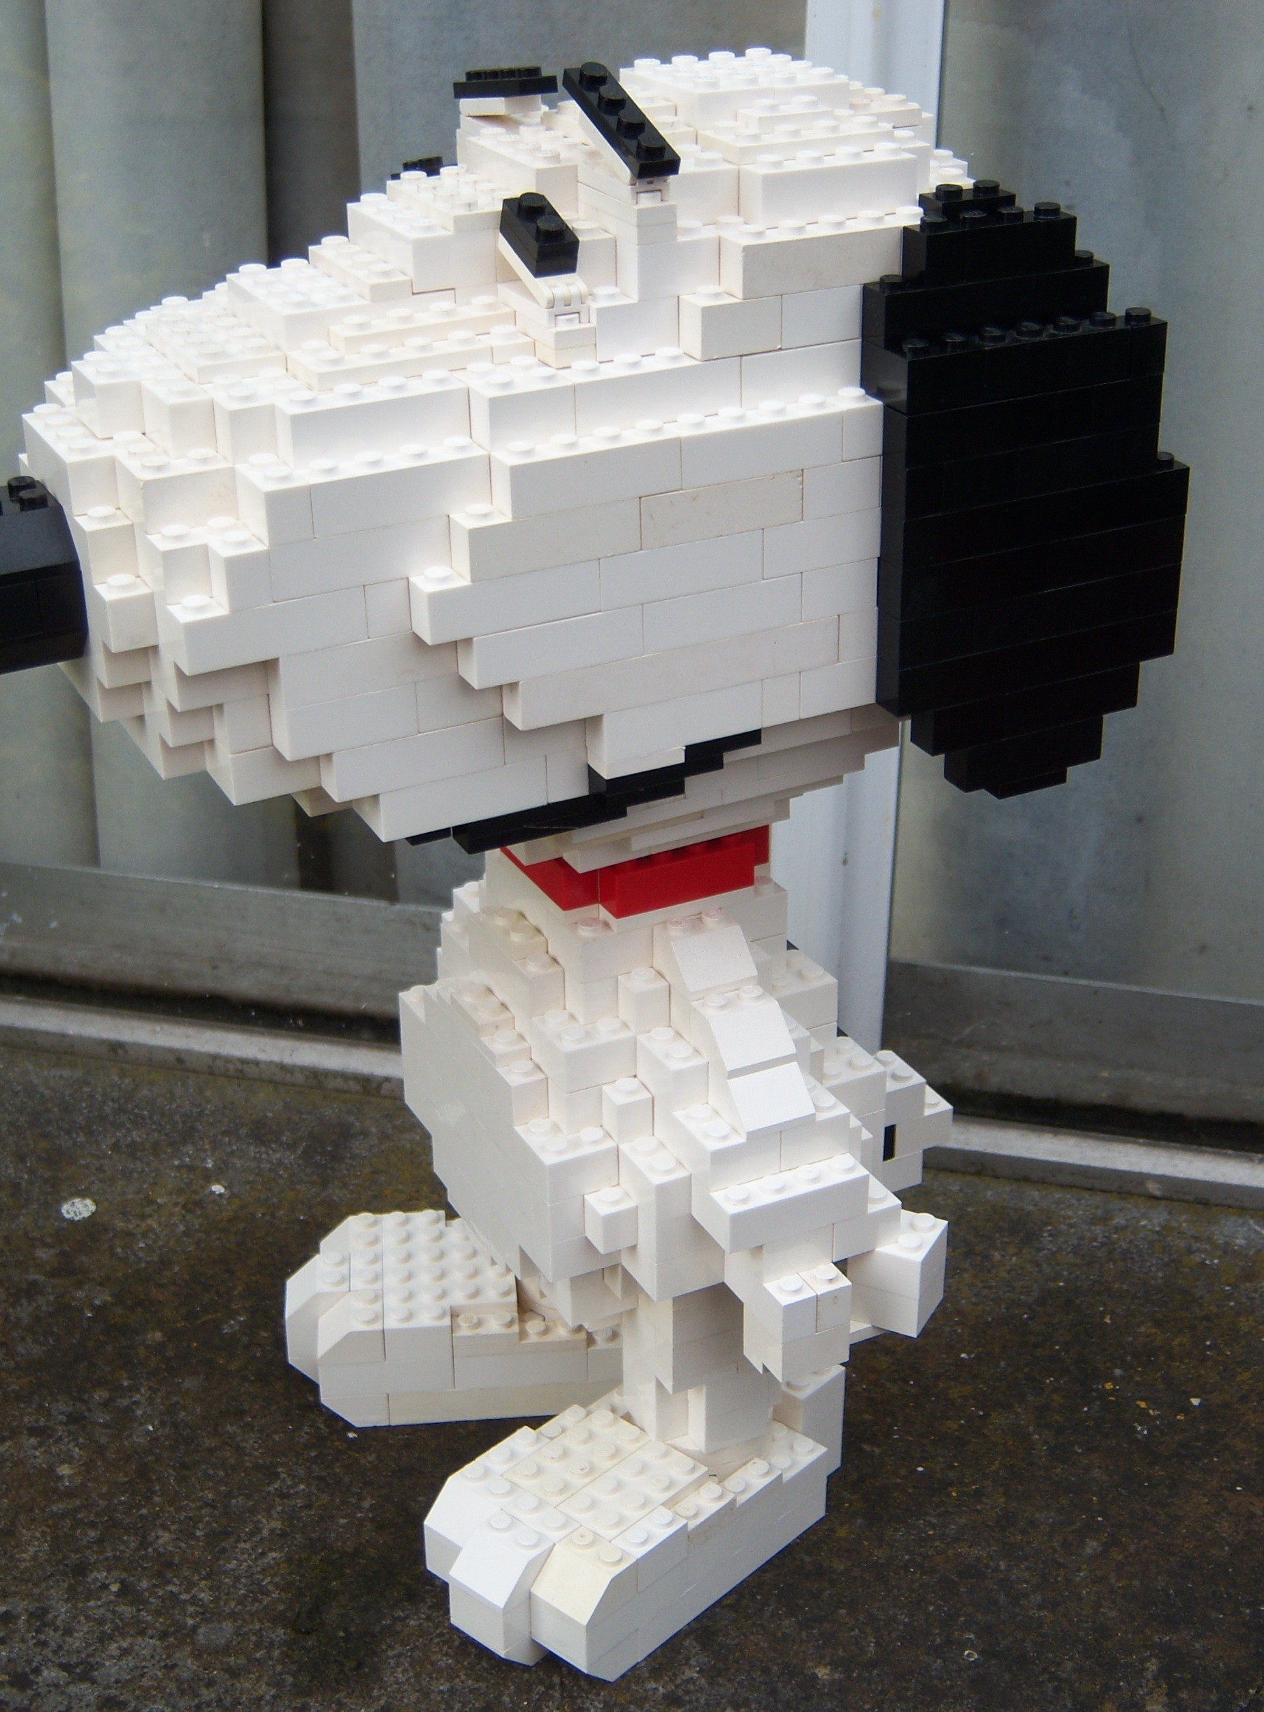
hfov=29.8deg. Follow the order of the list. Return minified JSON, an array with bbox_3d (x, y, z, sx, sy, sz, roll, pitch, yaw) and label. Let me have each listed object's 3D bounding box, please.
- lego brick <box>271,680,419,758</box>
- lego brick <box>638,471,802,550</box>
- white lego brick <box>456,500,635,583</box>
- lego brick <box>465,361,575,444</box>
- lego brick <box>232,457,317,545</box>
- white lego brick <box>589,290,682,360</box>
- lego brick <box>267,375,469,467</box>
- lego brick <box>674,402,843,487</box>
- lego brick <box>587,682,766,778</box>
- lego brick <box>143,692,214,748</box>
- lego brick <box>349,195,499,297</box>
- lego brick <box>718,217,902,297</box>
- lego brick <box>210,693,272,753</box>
[{"bbox_3d":[-0.050,-0.025,0.413,0.024,0.010,0.011,-14,29,-22],"label":"lego brick"},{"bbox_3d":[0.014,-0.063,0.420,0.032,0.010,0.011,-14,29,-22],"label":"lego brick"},{"bbox_3d":[-0.015,-0.056,0.405,0.032,0.011,0.010,-14,29,-23],"label":"white lego brick"},{"bbox_3d":[-0.020,-0.078,0.407,0.016,0.011,0.016,-14,29,-23],"label":"lego brick"},{"bbox_3d":[-0.059,-0.059,0.392,0.008,0.011,0.016,-14,29,-23],"label":"lego brick"},{"bbox_3d":[-0.001,-0.094,0.413,0.016,0.011,0.008,-14,29,-23],"label":"white lego brick"},{"bbox_3d":[-0.043,-0.074,0.401,0.032,0.011,0.008,-14,29,-23],"label":"lego brick"},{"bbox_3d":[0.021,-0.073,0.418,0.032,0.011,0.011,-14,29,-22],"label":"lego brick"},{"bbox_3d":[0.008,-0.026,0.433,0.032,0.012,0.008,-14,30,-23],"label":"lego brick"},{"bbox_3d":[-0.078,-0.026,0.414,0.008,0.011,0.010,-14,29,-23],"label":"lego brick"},{"bbox_3d":[-0.038,-0.112,0.430,0.016,0.011,0.032,-14,29,-23],"label":"lego brick"},{"bbox_3d":[0.031,-0.105,0.415,0.032,0.011,0.008,-14,29,-23],"label":"lego brick"},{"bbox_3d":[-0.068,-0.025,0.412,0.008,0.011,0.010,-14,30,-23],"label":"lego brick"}]

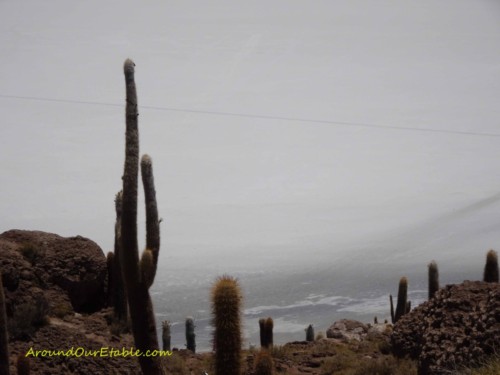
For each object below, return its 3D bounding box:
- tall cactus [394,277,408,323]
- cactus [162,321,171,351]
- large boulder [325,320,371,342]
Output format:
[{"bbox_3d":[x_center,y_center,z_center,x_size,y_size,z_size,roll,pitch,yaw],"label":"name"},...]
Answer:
[{"bbox_3d":[3.975,2.942,51.000,0.290,1.240,0.290,5,8,-1],"label":"tall cactus"},{"bbox_3d":[-2.484,4.417,58.000,0.250,0.920,0.250,0,8,0],"label":"cactus"},{"bbox_3d":[2.563,3.753,51.000,1.120,0.660,0.950,0,8,0],"label":"large boulder"}]

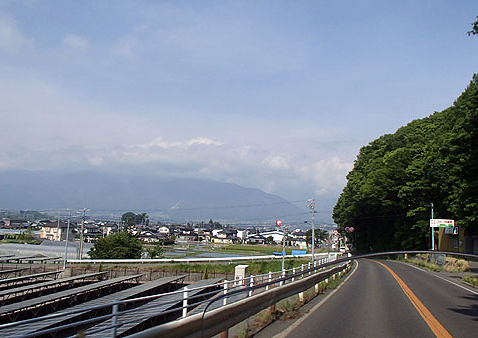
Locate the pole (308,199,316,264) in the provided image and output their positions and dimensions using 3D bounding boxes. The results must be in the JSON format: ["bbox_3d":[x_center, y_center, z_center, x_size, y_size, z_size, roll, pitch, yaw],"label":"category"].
[{"bbox_3d":[12.205,10.384,75.000,1.100,10.800,0.700,2,-6,0],"label":"pole"}]

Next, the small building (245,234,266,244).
[{"bbox_3d":[8.007,33.496,212.000,9.200,4.600,7.800,2,-6,0],"label":"small building"}]

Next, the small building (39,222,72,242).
[{"bbox_3d":[-70.723,24.481,174.000,9.100,7.500,8.600,1,-6,10],"label":"small building"}]

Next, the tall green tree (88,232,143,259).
[{"bbox_3d":[-23.658,14.805,86.000,10.300,5.400,9.600,4,-6,-14],"label":"tall green tree"}]

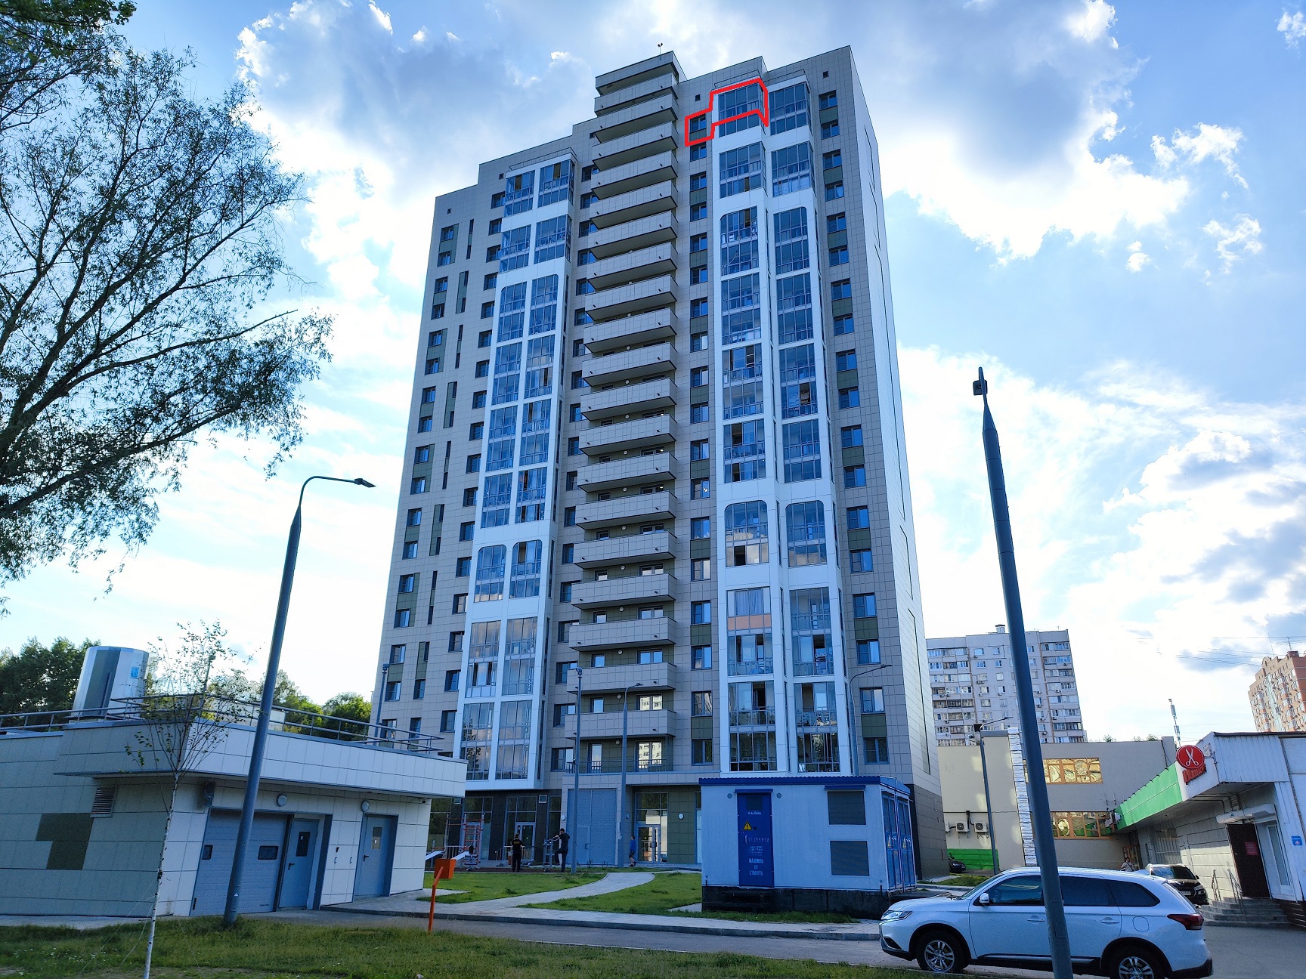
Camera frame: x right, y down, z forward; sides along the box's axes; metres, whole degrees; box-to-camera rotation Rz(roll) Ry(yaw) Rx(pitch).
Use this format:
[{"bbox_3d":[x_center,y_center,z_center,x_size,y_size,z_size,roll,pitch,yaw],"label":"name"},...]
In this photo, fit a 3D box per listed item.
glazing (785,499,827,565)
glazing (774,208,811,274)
[{"bbox_3d":[10.083,2.881,59.658,2.516,4.333,0.150,-8,-24,22],"label":"glazing"},{"bbox_3d":[10.453,-18.818,68.286,2.553,5.459,0.150,-8,-24,22],"label":"glazing"}]

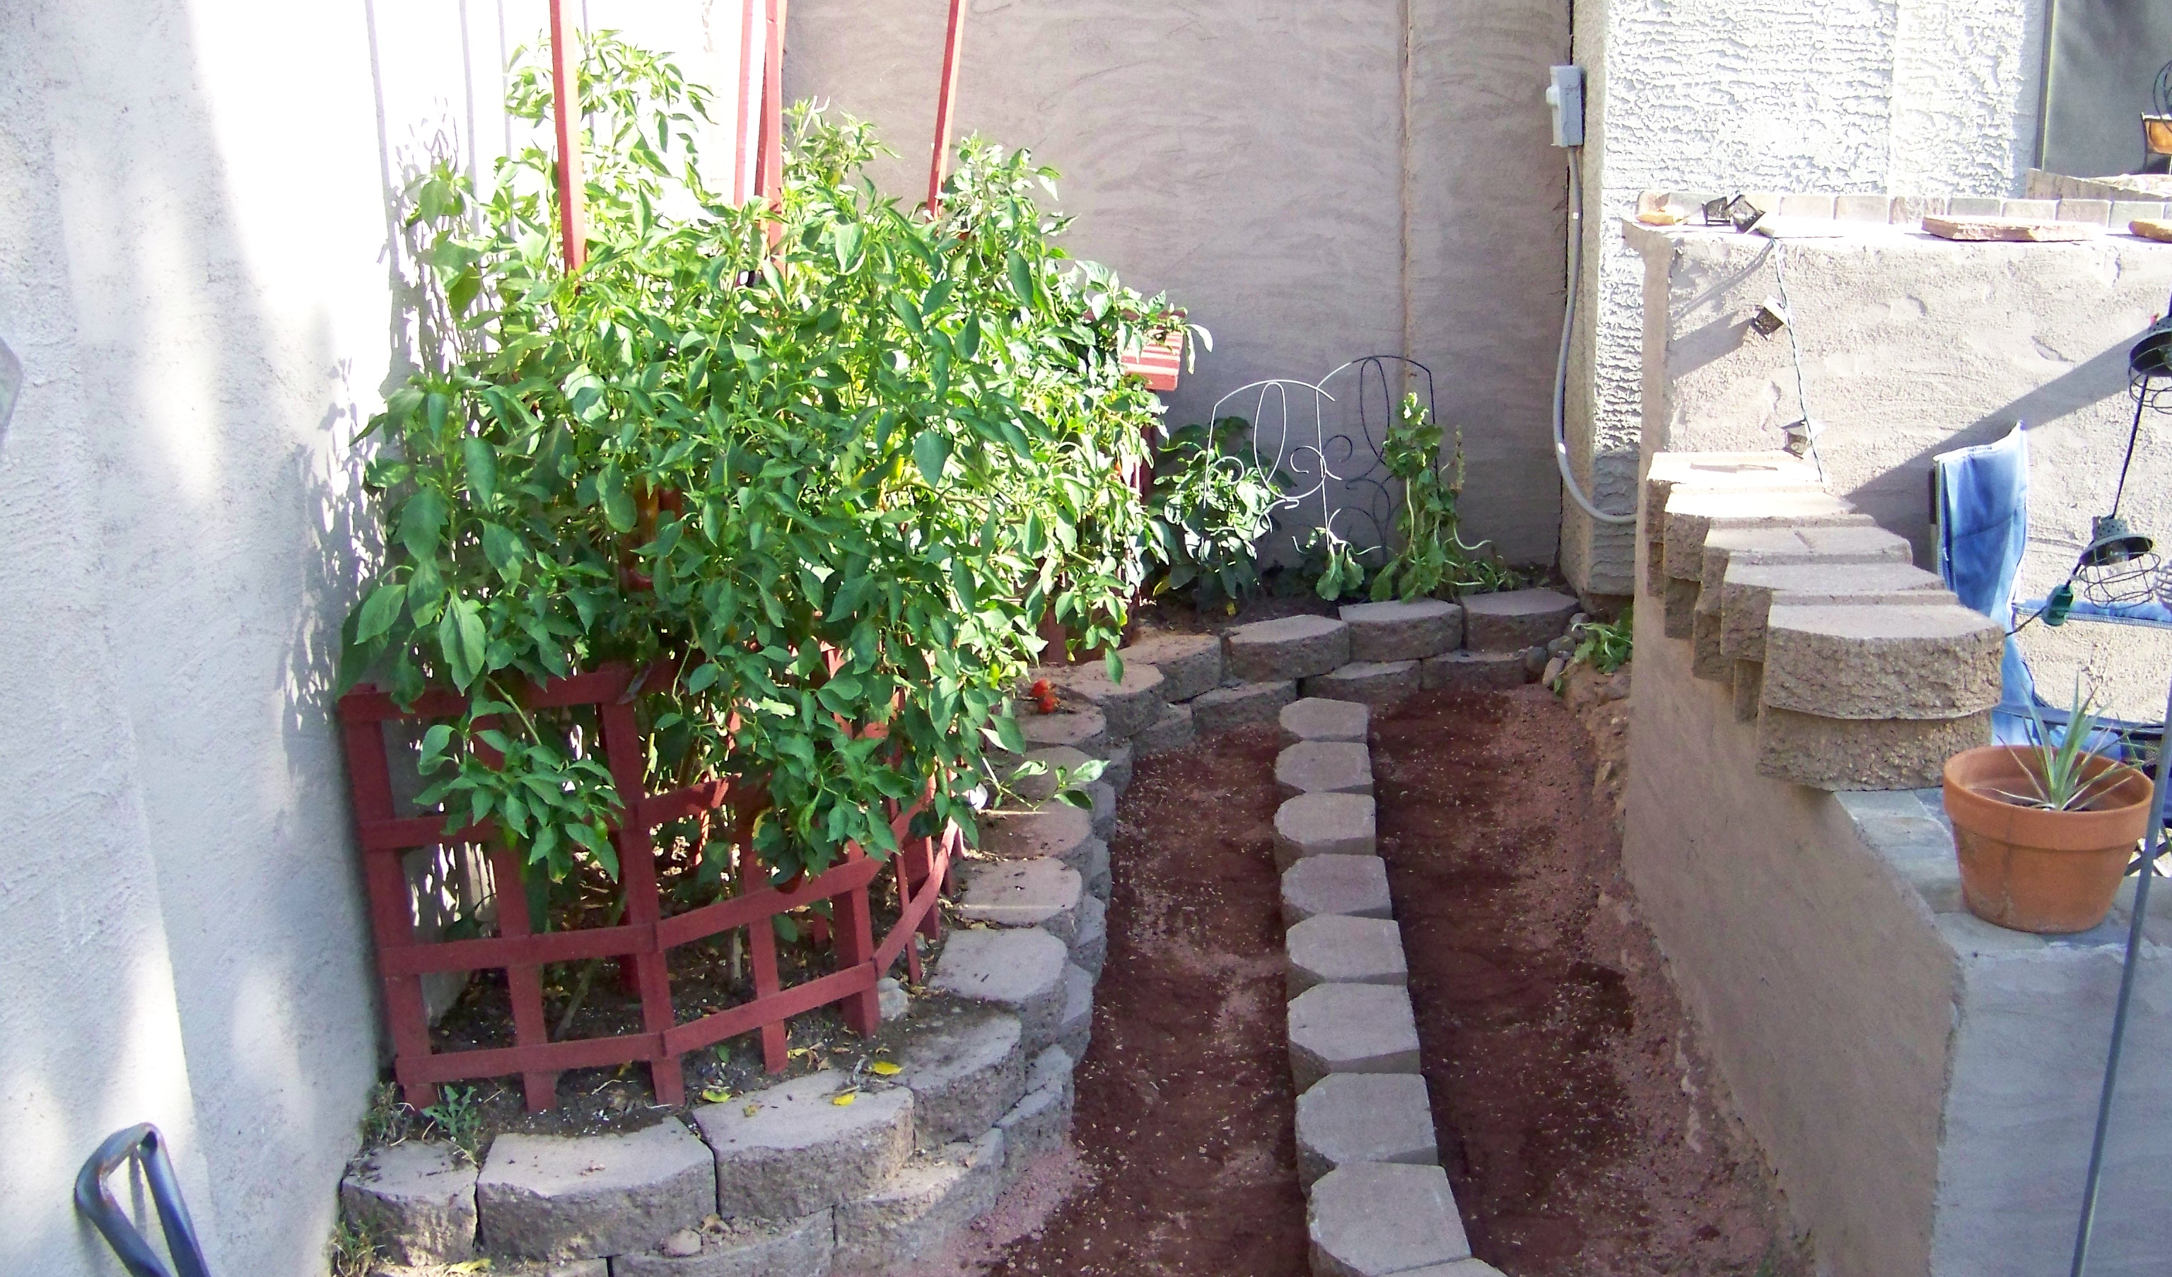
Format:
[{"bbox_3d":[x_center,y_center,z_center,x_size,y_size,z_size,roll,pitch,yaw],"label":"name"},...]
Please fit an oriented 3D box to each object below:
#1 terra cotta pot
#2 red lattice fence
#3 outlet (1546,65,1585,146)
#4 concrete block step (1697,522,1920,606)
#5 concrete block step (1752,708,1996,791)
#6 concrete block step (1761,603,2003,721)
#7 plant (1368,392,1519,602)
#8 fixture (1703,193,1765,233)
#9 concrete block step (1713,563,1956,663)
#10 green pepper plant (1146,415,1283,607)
[{"bbox_3d":[1.057,0.227,2.500,0.215,0.156,0.215,-2,16,0],"label":"terra cotta pot"},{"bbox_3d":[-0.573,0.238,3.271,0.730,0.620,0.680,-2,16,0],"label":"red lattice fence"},{"bbox_3d":[1.093,-1.213,5.150,0.085,0.178,0.090,-2,16,0],"label":"outlet"},{"bbox_3d":[1.096,-0.105,3.457,0.295,0.110,0.178,0,16,6],"label":"concrete block step"},{"bbox_3d":[1.044,0.131,3.041,0.295,0.102,0.178,1,16,9],"label":"concrete block step"},{"bbox_3d":[1.031,0.016,2.959,0.298,0.108,0.193,-1,16,4],"label":"concrete block step"},{"bbox_3d":[0.831,-0.346,5.304,0.330,0.470,0.280,-2,16,0],"label":"plant"},{"bbox_3d":[1.168,-0.766,4.071,0.105,0.068,0.060,-2,16,0],"label":"fixture"},{"bbox_3d":[1.043,-0.046,3.182,0.298,0.108,0.193,0,16,5],"label":"concrete block step"},{"bbox_3d":[0.322,-0.318,5.750,0.370,0.490,0.360,-2,16,0],"label":"green pepper plant"}]

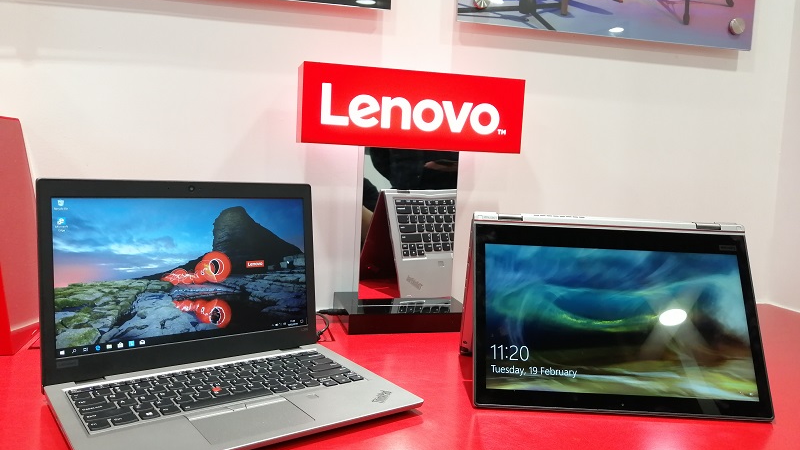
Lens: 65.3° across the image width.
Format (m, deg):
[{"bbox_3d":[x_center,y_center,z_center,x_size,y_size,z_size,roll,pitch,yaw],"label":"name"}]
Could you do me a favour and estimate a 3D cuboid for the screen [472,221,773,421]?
[{"bbox_3d":[0.246,0.093,0.758,0.322,0.204,0.200,3,6,1],"label":"screen"}]

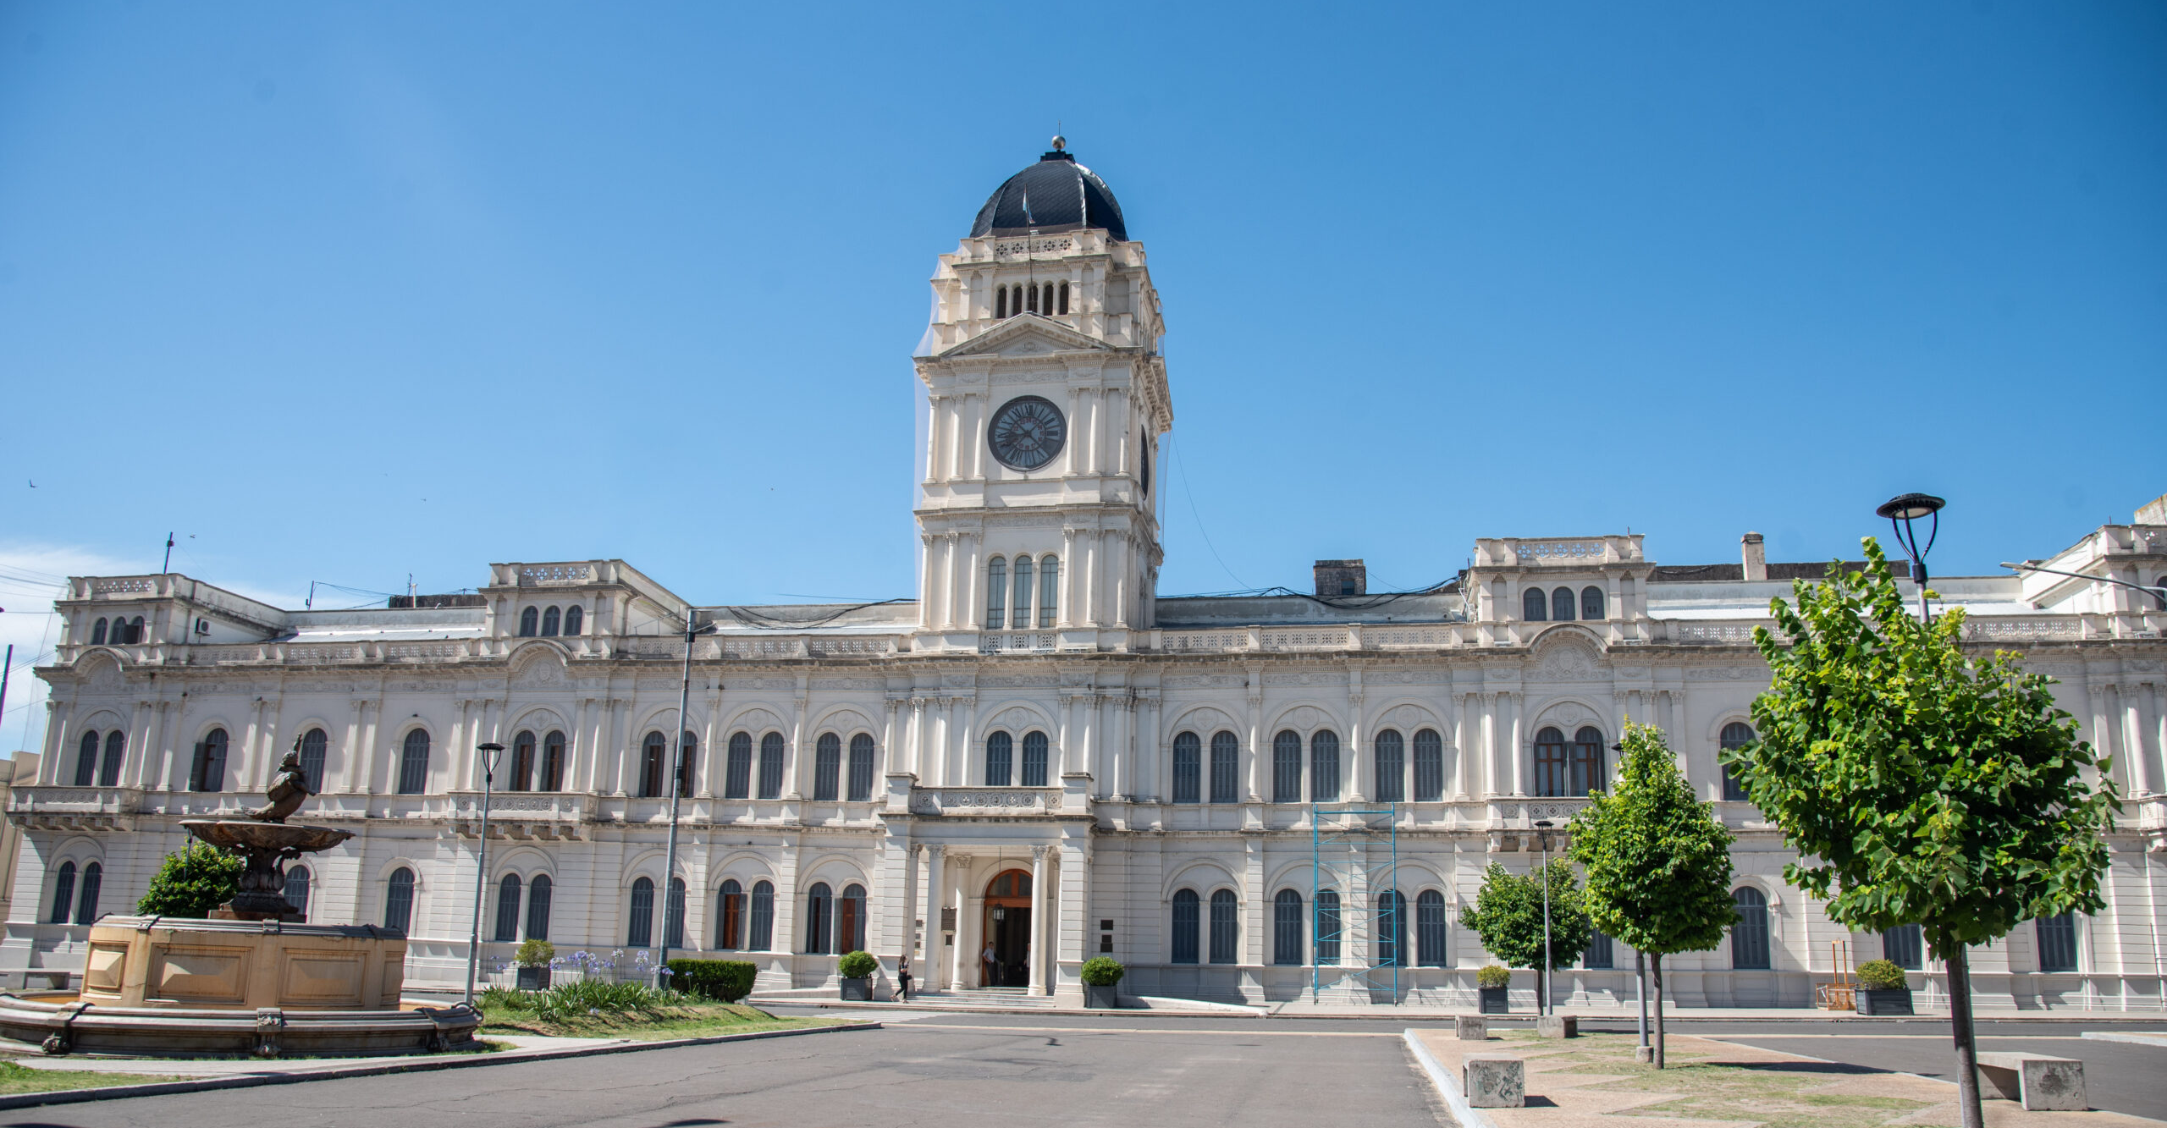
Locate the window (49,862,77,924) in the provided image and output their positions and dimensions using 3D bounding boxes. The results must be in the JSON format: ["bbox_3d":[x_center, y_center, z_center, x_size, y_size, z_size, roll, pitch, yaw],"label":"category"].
[{"bbox_3d":[-46.846,15.061,66.251,1.120,2.850,0.280,-1,-13,10],"label":"window"}]

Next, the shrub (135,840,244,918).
[{"bbox_3d":[-24.366,9.419,39.500,2.900,3.900,2.900,-1,-15,10],"label":"shrub"}]

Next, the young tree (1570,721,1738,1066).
[{"bbox_3d":[8.608,4.968,21.800,2.500,5.100,2.500,-1,-15,10],"label":"young tree"}]

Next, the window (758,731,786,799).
[{"bbox_3d":[-13.130,8.493,60.905,1.120,2.850,0.280,-1,-13,10],"label":"window"}]

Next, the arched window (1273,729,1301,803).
[{"bbox_3d":[7.862,7.829,55.683,1.070,2.760,0.300,-1,-14,10],"label":"arched window"}]

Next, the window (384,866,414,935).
[{"bbox_3d":[-27.604,13.667,58.245,1.200,2.800,0.300,-1,-15,10],"label":"window"}]

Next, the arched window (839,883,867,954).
[{"bbox_3d":[-9.378,14.449,58.856,1.120,2.850,0.280,-1,-13,10],"label":"arched window"}]

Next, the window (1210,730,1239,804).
[{"bbox_3d":[5.262,7.563,53.785,1.080,2.700,0.300,-1,-15,10],"label":"window"}]

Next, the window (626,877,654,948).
[{"bbox_3d":[-17.259,13.565,56.331,1.030,2.730,0.300,-1,-15,10],"label":"window"}]

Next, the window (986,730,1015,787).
[{"bbox_3d":[-3.146,7.656,54.789,1.060,2.690,0.300,-1,-15,10],"label":"window"}]

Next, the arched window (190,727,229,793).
[{"bbox_3d":[-38.799,8.730,64.173,1.320,2.880,0.300,-1,-14,10],"label":"arched window"}]

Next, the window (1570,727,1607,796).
[{"bbox_3d":[18.525,7.306,52.829,1.083,2.632,0.400,-1,-14,8],"label":"window"}]

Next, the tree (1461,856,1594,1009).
[{"bbox_3d":[10.417,8.864,34.000,3.100,3.800,3.100,-1,-15,10],"label":"tree"}]

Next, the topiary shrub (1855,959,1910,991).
[{"bbox_3d":[26.491,13.638,47.900,1.650,1.050,1.350,-1,-14,10],"label":"topiary shrub"}]

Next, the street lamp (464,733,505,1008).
[{"bbox_3d":[-12.287,6.362,29.408,0.570,5.500,0.570,-1,-13,10],"label":"street lamp"}]

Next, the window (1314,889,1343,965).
[{"bbox_3d":[8.958,13.359,53.103,0.982,2.675,0.250,-1,-14,8],"label":"window"}]

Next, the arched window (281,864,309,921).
[{"bbox_3d":[-33.835,14.325,61.901,1.250,2.900,0.300,-1,-14,10],"label":"arched window"}]

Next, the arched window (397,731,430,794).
[{"bbox_3d":[-27.708,8.193,59.902,1.171,2.690,0.250,-1,-14,8],"label":"arched window"}]

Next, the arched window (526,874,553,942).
[{"bbox_3d":[-21.630,13.689,57.431,0.941,2.581,0.250,-1,-14,8],"label":"arched window"}]

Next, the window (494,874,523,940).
[{"bbox_3d":[-24.598,14.725,61.749,1.120,2.850,0.280,-1,-13,10],"label":"window"}]

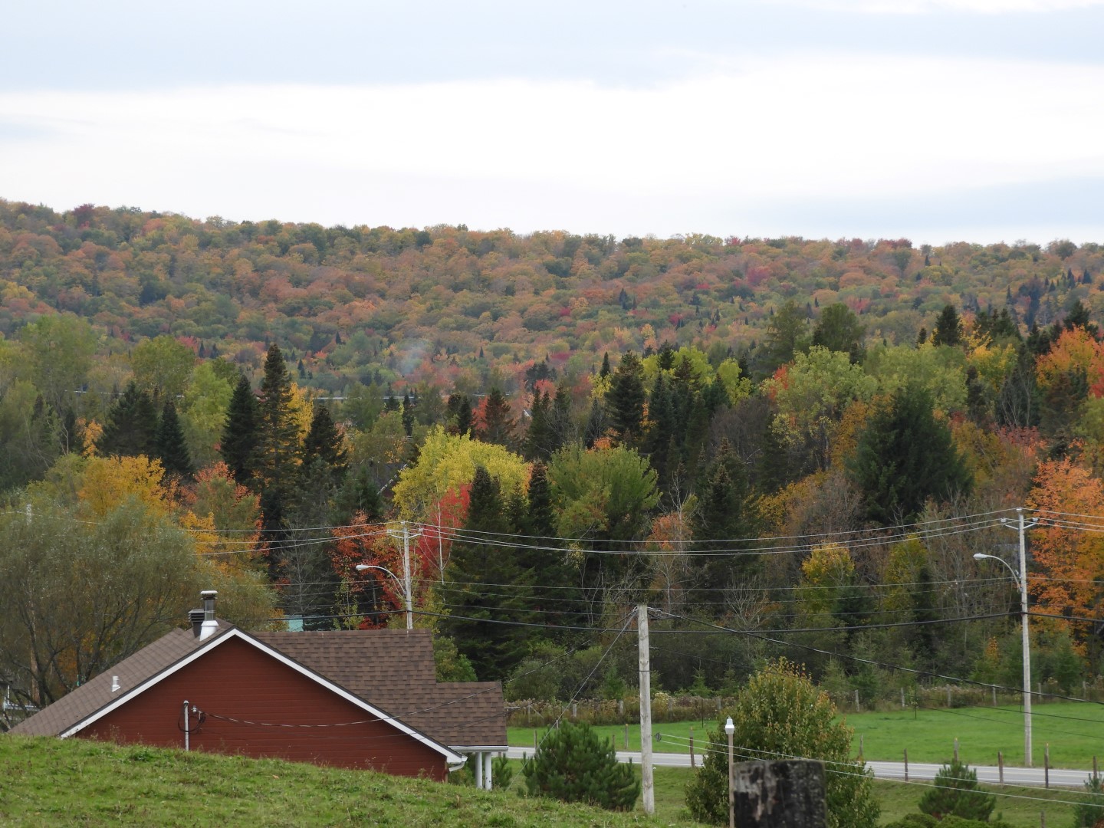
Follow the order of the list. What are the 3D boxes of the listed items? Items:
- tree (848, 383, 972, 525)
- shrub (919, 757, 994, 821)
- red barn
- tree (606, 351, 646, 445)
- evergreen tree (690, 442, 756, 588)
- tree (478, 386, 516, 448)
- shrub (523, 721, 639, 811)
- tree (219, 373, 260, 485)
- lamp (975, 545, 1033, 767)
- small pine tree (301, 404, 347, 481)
[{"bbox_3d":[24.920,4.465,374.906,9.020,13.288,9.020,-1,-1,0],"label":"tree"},{"bbox_3d":[10.974,10.275,146.987,2.120,1.818,2.120,-1,-1,0],"label":"shrub"},{"bbox_3d":[-5.026,5.540,90.592,8.168,5.297,11.200,-1,-1,-6],"label":"red barn"},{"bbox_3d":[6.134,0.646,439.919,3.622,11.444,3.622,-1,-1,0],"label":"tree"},{"bbox_3d":[10.818,7.346,340.000,4.400,11.500,4.400,-1,-1,0],"label":"evergreen tree"},{"bbox_3d":[-5.051,2.994,500.000,4.300,11.000,4.300,-1,-1,0],"label":"tree"},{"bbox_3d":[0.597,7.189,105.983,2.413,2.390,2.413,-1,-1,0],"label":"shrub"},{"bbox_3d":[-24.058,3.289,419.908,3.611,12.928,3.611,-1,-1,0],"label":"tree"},{"bbox_3d":[17.846,9.583,214.000,2.600,8.800,0.450,0,-1,-42],"label":"lamp"},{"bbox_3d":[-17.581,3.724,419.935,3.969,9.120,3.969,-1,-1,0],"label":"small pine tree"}]

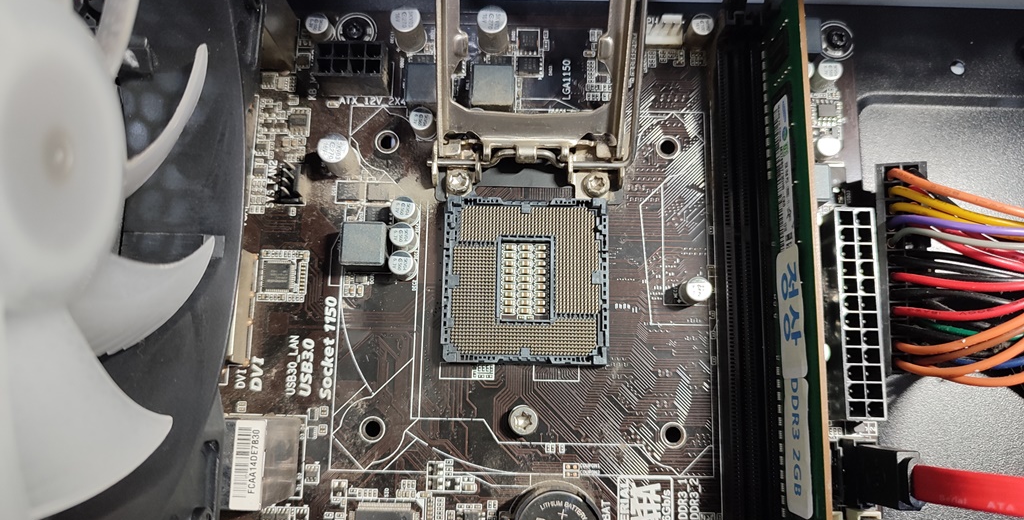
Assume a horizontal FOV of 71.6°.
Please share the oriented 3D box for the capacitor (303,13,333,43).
[{"bbox_3d":[-0.052,-0.062,0.192,0.006,0.006,0.006,1,80,0],"label":"capacitor"}]

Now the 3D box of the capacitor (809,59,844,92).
[{"bbox_3d":[0.083,-0.049,0.189,0.006,0.007,0.006,1,80,0],"label":"capacitor"}]

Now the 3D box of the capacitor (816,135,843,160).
[{"bbox_3d":[0.082,-0.029,0.187,0.006,0.005,0.006,1,80,0],"label":"capacitor"}]

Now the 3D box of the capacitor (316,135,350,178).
[{"bbox_3d":[-0.044,-0.027,0.181,0.008,0.012,0.008,1,80,0],"label":"capacitor"}]

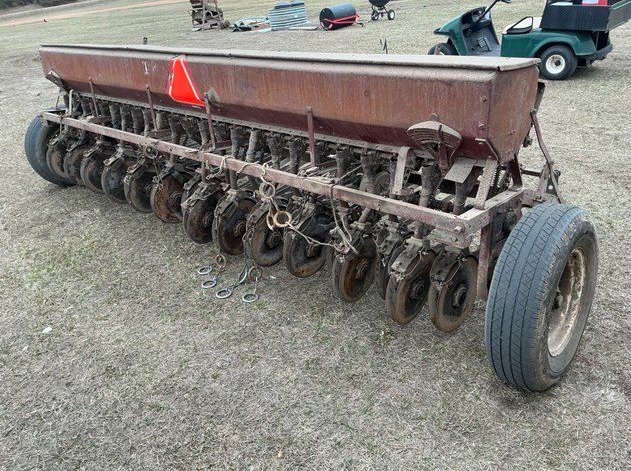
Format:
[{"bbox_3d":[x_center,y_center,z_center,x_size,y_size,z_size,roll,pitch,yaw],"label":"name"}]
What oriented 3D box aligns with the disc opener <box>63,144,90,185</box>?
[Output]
[{"bbox_3d":[-1.841,-0.546,4.106,0.105,0.345,0.345,18,35,37],"label":"disc opener"}]

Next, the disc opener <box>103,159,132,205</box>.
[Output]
[{"bbox_3d":[-1.393,-0.407,3.773,0.090,0.345,0.345,19,35,38],"label":"disc opener"}]

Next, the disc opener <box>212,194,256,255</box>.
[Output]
[{"bbox_3d":[-0.450,-0.052,3.002,0.105,0.345,0.345,18,35,37],"label":"disc opener"}]

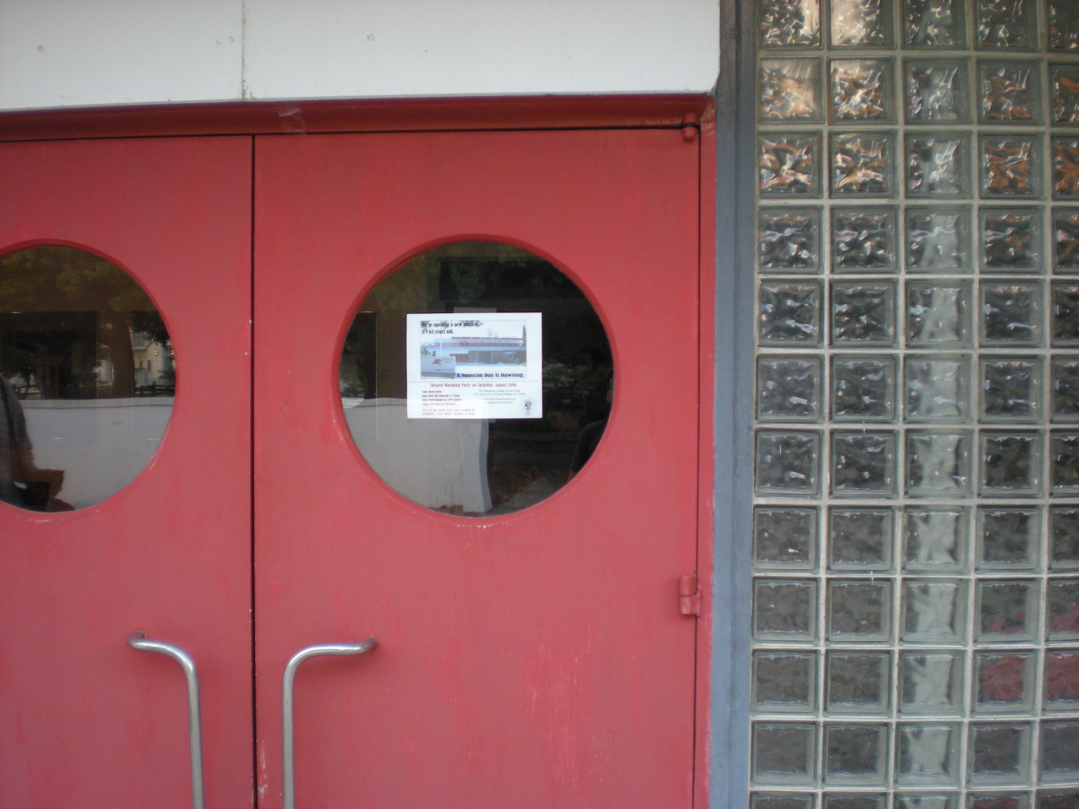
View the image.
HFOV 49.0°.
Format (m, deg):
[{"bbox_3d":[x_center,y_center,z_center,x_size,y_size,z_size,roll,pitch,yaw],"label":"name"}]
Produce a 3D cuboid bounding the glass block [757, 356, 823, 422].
[{"bbox_3d":[0.516,-0.034,2.468,0.143,0.143,0.088,0,2,4],"label":"glass block"}]

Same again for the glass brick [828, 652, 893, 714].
[{"bbox_3d":[0.653,0.562,2.450,0.140,0.140,0.090,0,1,4],"label":"glass brick"}]

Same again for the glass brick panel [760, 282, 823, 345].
[{"bbox_3d":[0.513,-0.185,2.444,0.140,0.140,0.090,0,1,4],"label":"glass brick panel"}]

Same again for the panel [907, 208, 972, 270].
[{"bbox_3d":[0.812,-0.334,2.441,0.143,0.143,0.088,0,2,4],"label":"panel"}]

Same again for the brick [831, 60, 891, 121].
[{"bbox_3d":[0.652,-0.632,2.427,0.140,0.140,0.090,0,1,4],"label":"brick"}]

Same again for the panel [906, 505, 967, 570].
[{"bbox_3d":[0.807,0.271,2.446,0.142,0.142,0.090,0,2,4],"label":"panel"}]

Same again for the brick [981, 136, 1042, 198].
[{"bbox_3d":[0.946,-0.475,2.411,0.140,0.140,0.090,0,1,4],"label":"brick"}]

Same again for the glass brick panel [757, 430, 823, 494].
[{"bbox_3d":[0.515,0.118,2.471,0.143,0.143,0.088,0,2,4],"label":"glass brick panel"}]

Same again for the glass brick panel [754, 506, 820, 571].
[{"bbox_3d":[0.513,0.271,2.474,0.143,0.143,0.088,0,2,4],"label":"glass brick panel"}]

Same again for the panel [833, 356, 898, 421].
[{"bbox_3d":[0.659,-0.034,2.428,0.140,0.140,0.085,0,1,3],"label":"panel"}]

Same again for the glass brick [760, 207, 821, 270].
[{"bbox_3d":[0.516,-0.338,2.461,0.143,0.143,0.088,0,2,4],"label":"glass brick"}]

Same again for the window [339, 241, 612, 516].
[{"bbox_3d":[-0.131,-0.053,2.431,0.565,0.565,0.045,0,1,3],"label":"window"}]

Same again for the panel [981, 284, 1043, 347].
[{"bbox_3d":[0.946,-0.180,2.408,0.140,0.140,0.085,0,1,3],"label":"panel"}]

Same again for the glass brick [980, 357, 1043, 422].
[{"bbox_3d":[0.952,-0.031,2.426,0.142,0.142,0.090,0,2,4],"label":"glass brick"}]

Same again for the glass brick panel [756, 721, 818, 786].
[{"bbox_3d":[0.508,0.720,2.484,0.143,0.143,0.088,0,2,4],"label":"glass brick panel"}]

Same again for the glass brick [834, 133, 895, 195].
[{"bbox_3d":[0.657,-0.486,2.433,0.142,0.142,0.090,0,2,4],"label":"glass brick"}]

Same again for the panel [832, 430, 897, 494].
[{"bbox_3d":[0.658,0.116,2.431,0.140,0.140,0.085,0,1,3],"label":"panel"}]

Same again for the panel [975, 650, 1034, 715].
[{"bbox_3d":[0.939,0.559,2.424,0.140,0.140,0.085,0,1,3],"label":"panel"}]

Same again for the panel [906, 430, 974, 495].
[{"bbox_3d":[0.808,0.117,2.422,0.140,0.140,0.085,0,1,3],"label":"panel"}]

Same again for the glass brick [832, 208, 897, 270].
[{"bbox_3d":[0.661,-0.334,2.432,0.140,0.140,0.090,0,1,4],"label":"glass brick"}]

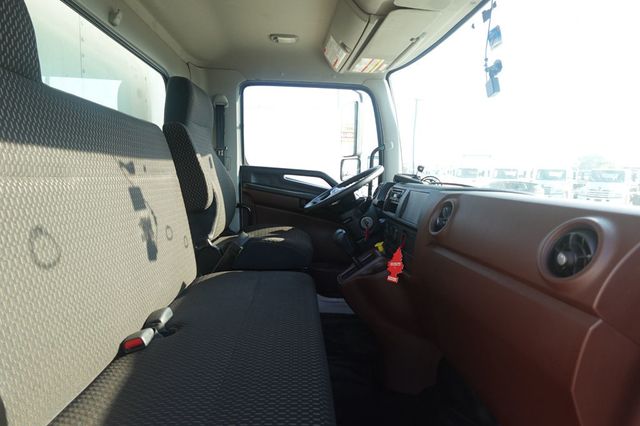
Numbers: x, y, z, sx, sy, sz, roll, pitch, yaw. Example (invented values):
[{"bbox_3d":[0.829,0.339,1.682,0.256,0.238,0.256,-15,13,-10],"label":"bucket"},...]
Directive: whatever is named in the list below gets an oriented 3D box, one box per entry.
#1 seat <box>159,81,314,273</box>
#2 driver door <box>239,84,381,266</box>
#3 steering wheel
[{"bbox_3d":[-0.374,-0.137,1.804,0.690,1.040,0.530,0,7,-2],"label":"seat"},{"bbox_3d":[-0.038,-0.133,2.301,0.950,1.340,0.150,0,7,-2],"label":"driver door"},{"bbox_3d":[0.140,-0.108,1.827,0.455,0.100,0.455,-28,7,1],"label":"steering wheel"}]

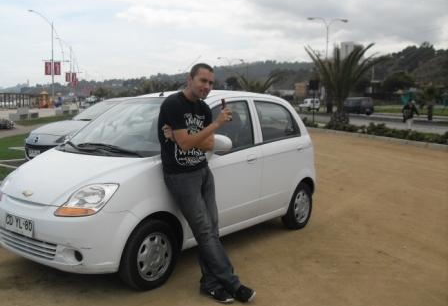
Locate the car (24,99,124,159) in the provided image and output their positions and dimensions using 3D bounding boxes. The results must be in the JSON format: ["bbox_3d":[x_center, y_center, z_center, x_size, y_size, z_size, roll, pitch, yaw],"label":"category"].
[{"bbox_3d":[-1.700,-0.348,9.100,1.690,1.460,4.150,7,8,36],"label":"car"}]

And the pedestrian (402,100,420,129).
[{"bbox_3d":[11.746,-2.417,30.000,0.750,1.700,0.600,0,7,-17],"label":"pedestrian"}]

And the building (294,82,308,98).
[{"bbox_3d":[24.431,-19.171,150.000,5.000,6.000,5.000,4,7,17],"label":"building"}]

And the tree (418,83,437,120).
[{"bbox_3d":[18.697,-4.721,44.000,1.900,3.500,1.900,2,6,0],"label":"tree"}]

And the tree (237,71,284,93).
[{"bbox_3d":[3.277,-5.337,43.000,4.200,4.100,4.200,2,6,0],"label":"tree"}]

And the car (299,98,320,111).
[{"bbox_3d":[12.211,-6.762,68.000,1.680,1.850,4.000,-2,7,-30],"label":"car"}]

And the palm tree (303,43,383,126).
[{"bbox_3d":[6.613,-3.712,26.500,4.300,4.650,4.200,2,6,0],"label":"palm tree"}]

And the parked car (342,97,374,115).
[{"bbox_3d":[14.774,-5.018,53.000,1.780,1.930,4.600,-1,7,-25],"label":"parked car"}]

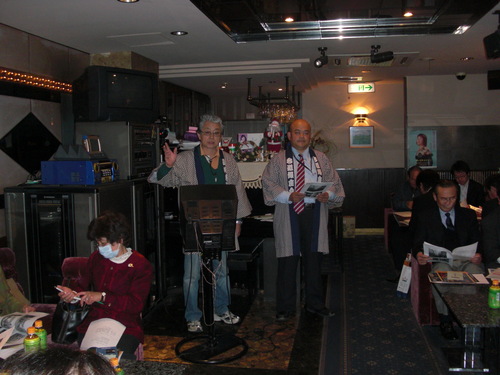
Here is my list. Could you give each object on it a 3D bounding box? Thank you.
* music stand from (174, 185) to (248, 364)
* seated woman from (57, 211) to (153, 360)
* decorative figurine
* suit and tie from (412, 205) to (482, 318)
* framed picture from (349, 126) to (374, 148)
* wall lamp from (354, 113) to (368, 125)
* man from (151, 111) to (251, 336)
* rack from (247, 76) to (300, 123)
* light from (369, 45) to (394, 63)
[{"bbox_3d":[-0.264,0.572,3.656,0.510,1.170,0.500,-1,5,3],"label":"music stand"},{"bbox_3d":[-0.718,0.694,2.627,0.500,1.110,0.740,1,5,19],"label":"seated woman"},{"bbox_3d":[0.244,-0.537,5.400,0.190,0.355,0.160,-1,5,3],"label":"decorative figurine"},{"bbox_3d":[1.599,0.552,4.233,0.560,0.810,0.640,0,5,10],"label":"suit and tie"},{"bbox_3d":[1.733,-0.775,8.059,0.390,0.345,0.030,0,5,10],"label":"framed picture"},{"bbox_3d":[1.713,-1.067,7.987,0.220,0.200,0.130,0,5,10],"label":"wall lamp"},{"bbox_3d":[-0.386,0.281,4.103,0.800,1.680,0.470,-1,5,-5],"label":"man"},{"bbox_3d":[0.384,-1.164,7.212,0.520,0.480,1.950,0,5,10],"label":"rack"},{"bbox_3d":[1.305,-1.316,5.120,0.230,0.175,0.115,2,5,31],"label":"light"}]

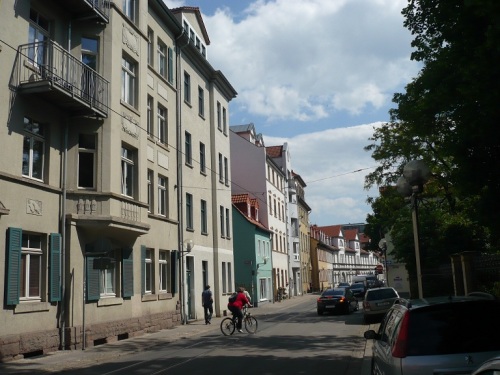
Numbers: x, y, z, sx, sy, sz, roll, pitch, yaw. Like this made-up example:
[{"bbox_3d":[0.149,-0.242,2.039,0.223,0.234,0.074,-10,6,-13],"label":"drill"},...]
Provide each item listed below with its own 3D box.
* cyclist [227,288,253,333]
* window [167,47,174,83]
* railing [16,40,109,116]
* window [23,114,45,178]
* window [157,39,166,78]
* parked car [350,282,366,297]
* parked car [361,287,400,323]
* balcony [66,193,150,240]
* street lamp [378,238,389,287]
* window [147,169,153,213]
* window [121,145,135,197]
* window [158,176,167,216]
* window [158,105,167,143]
[{"bbox_3d":[-0.432,4.397,18.340,0.850,1.600,0.550,5,-14,-35],"label":"cyclist"},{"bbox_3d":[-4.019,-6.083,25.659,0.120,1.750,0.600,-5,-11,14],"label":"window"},{"bbox_3d":[-5.685,-3.221,15.721,1.000,1.220,3.200,-5,-11,14],"label":"railing"},{"bbox_3d":[-6.294,-1.082,14.885,0.180,1.900,1.120,-5,-11,14],"label":"window"},{"bbox_3d":[-4.103,-5.818,23.097,0.140,1.800,1.040,-5,-11,14],"label":"window"},{"bbox_3d":[11.677,10.908,54.140,1.740,1.460,4.300,-5,-11,14],"label":"parked car"},{"bbox_3d":[6.364,5.514,24.352,1.760,1.480,4.450,-5,-11,14],"label":"parked car"},{"bbox_3d":[-4.329,1.114,17.022,0.980,1.420,4.650,-5,-11,14],"label":"balcony"},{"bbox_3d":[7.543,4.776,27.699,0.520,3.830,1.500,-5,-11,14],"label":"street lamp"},{"bbox_3d":[-4.207,0.132,20.427,0.140,1.840,1.000,-5,-11,14],"label":"window"},{"bbox_3d":[-4.185,-0.514,17.177,0.150,1.820,1.200,-5,-11,14],"label":"window"},{"bbox_3d":[-4.059,0.422,23.588,0.180,1.950,1.120,-5,-11,14],"label":"window"},{"bbox_3d":[-4.200,-2.931,24.248,0.180,1.960,1.120,-5,-11,14],"label":"window"}]

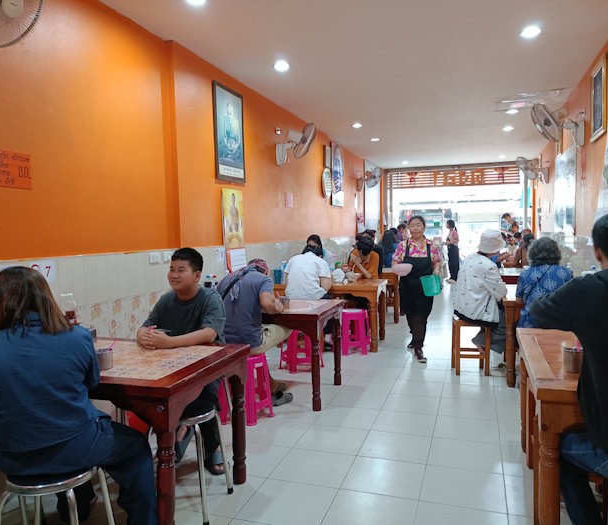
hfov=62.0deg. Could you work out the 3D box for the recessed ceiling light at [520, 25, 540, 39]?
[{"bbox_3d":[1.812,-1.842,4.044,0.150,0.040,0.150,0,4,19],"label":"recessed ceiling light"}]

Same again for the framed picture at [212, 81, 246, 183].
[{"bbox_3d":[-0.711,-1.243,4.946,0.040,0.910,0.660,0,4,19],"label":"framed picture"}]

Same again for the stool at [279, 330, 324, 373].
[{"bbox_3d":[-0.036,0.823,5.066,0.330,0.455,0.330,-3,4,-28],"label":"stool"}]

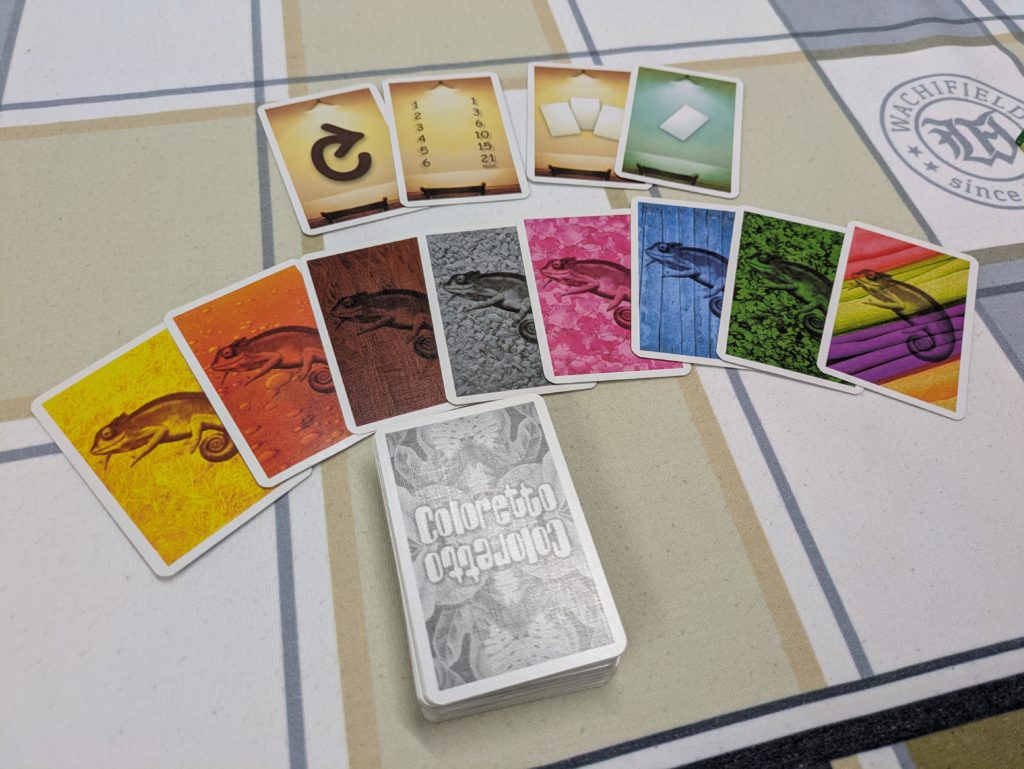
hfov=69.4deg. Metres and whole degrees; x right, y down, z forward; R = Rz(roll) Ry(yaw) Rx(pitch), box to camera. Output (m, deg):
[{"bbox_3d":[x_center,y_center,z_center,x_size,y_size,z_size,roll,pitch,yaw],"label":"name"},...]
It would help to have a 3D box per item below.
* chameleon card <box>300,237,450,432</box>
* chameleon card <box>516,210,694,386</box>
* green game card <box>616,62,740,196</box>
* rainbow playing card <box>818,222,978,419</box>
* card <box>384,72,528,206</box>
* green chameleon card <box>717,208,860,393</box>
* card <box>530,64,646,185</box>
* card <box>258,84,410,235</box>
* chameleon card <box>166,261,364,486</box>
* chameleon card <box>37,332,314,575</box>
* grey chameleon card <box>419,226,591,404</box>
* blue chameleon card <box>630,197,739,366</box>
[{"bbox_3d":[-0.046,-0.024,0.292,0.059,0.001,0.090,-16,60,-13],"label":"chameleon card"},{"bbox_3d":[0.036,-0.039,0.302,0.057,0.001,0.088,-5,59,-7],"label":"chameleon card"},{"bbox_3d":[0.083,-0.126,0.359,0.057,0.001,0.088,11,58,3],"label":"green game card"},{"bbox_3d":[0.164,-0.030,0.311,0.059,0.001,0.090,21,59,9],"label":"rainbow playing card"},{"bbox_3d":[-0.028,-0.116,0.345,0.057,0.001,0.088,-7,59,-8],"label":"card"},{"bbox_3d":[0.120,-0.039,0.313,0.059,0.001,0.090,15,58,5],"label":"green chameleon card"},{"bbox_3d":[0.037,-0.129,0.364,0.059,0.001,0.090,3,58,-3],"label":"card"},{"bbox_3d":[-0.078,-0.106,0.341,0.059,0.001,0.090,-18,61,-15],"label":"card"},{"bbox_3d":[-0.086,-0.008,0.279,0.059,0.001,0.090,-30,65,-21],"label":"chameleon card"},{"bbox_3d":[-0.118,0.018,0.256,0.088,0.001,0.057,41,64,20],"label":"chameleon card"},{"bbox_3d":[-0.003,-0.033,0.300,0.059,0.001,0.090,-8,59,-9],"label":"grey chameleon card"},{"bbox_3d":[0.078,-0.044,0.308,0.057,0.001,0.088,6,58,0],"label":"blue chameleon card"}]

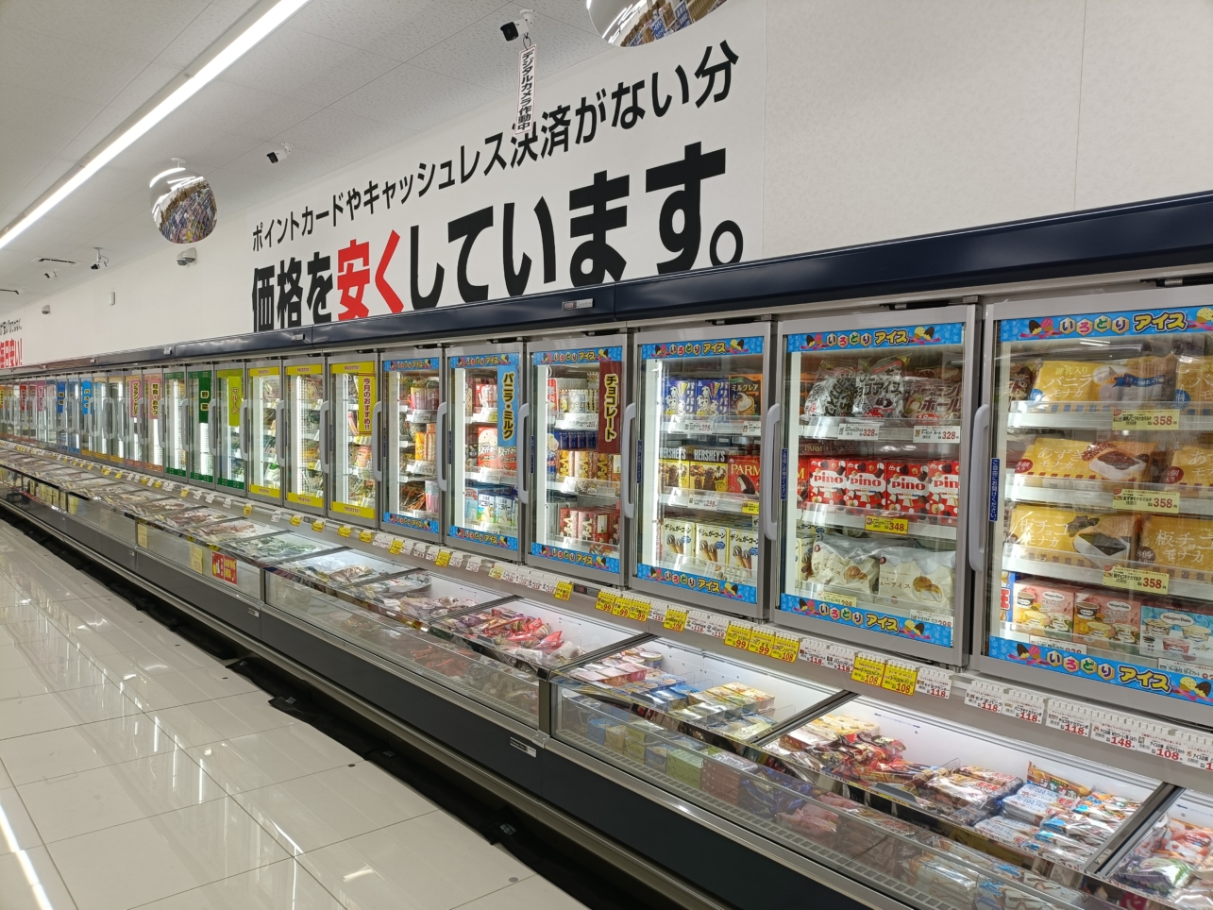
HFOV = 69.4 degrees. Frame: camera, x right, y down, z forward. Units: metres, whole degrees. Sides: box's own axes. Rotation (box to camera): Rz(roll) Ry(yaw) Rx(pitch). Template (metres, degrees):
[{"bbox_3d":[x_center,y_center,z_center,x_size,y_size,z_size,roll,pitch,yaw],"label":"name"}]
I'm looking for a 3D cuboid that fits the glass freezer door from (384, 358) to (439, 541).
[{"bbox_3d":[-0.926,-0.055,4.235,0.080,0.886,0.587,-1,3,-42],"label":"glass freezer door"}]

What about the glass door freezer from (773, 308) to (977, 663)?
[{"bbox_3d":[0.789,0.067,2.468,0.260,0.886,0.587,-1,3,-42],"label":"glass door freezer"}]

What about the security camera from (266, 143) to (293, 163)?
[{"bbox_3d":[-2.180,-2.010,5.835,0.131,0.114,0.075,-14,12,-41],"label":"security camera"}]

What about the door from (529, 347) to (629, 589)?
[{"bbox_3d":[-0.102,0.007,3.321,0.080,0.886,0.587,-1,3,-42],"label":"door"}]

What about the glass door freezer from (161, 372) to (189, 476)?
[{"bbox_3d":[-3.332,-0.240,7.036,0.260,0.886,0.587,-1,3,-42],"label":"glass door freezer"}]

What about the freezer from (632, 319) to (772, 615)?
[{"bbox_3d":[0.310,0.037,2.865,0.080,0.886,0.587,-1,3,-42],"label":"freezer"}]

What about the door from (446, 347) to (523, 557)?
[{"bbox_3d":[-0.514,-0.024,3.778,0.080,0.886,0.587,-1,3,-42],"label":"door"}]

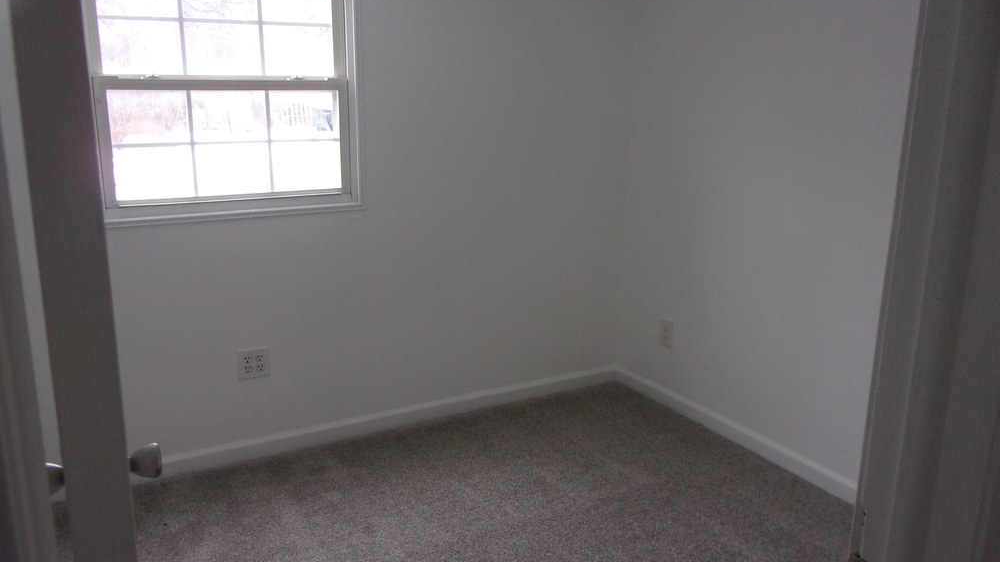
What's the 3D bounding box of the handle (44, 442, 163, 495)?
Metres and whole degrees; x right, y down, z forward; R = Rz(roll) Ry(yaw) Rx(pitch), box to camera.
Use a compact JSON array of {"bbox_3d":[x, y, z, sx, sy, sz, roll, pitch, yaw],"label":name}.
[{"bbox_3d":[-0.527,0.251,1.074,0.155,0.056,0.056,-7,16,-29],"label":"handle"}]

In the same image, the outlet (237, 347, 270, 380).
[{"bbox_3d":[-0.915,0.308,3.009,0.115,0.115,0.010,-7,16,-29],"label":"outlet"}]

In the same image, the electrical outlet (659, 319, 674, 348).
[{"bbox_3d":[0.731,0.233,3.544,0.010,0.116,0.072,-7,16,-29],"label":"electrical outlet"}]

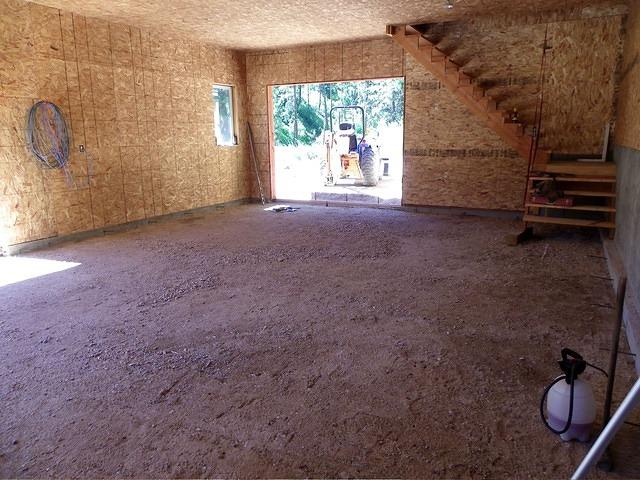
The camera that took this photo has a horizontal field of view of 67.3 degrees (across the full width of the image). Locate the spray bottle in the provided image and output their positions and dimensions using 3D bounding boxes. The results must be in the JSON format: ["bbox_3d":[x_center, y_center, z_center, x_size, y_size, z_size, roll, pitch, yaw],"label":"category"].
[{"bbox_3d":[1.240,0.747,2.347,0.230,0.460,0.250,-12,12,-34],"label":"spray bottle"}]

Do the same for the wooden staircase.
[{"bbox_3d":[2.461,-2.391,7.912,2.580,2.240,0.930,6,14,27],"label":"wooden staircase"}]

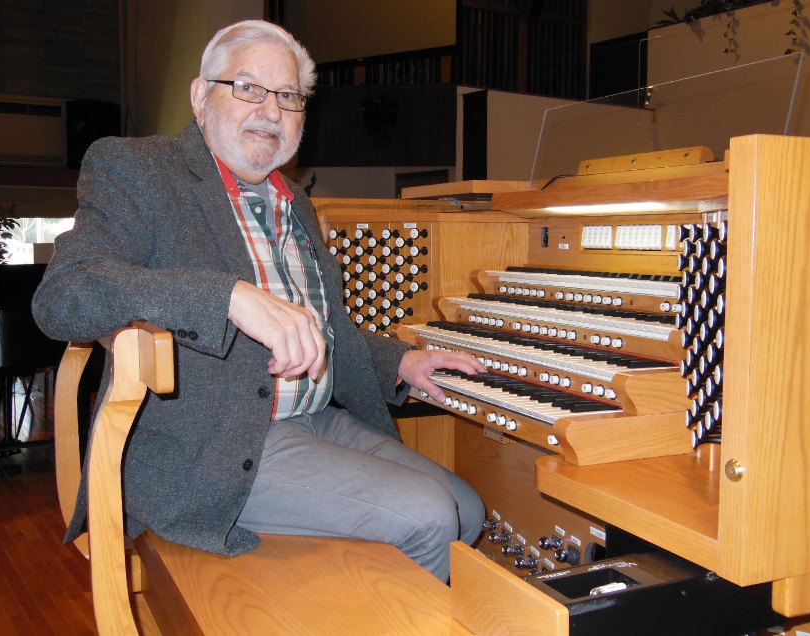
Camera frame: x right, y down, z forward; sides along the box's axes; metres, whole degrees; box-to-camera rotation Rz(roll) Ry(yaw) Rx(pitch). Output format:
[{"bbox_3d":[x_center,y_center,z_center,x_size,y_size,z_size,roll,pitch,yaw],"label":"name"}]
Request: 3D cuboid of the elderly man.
[{"bbox_3d":[-0.145,0.173,1.631,0.750,1.330,0.740,4,6,37],"label":"elderly man"}]

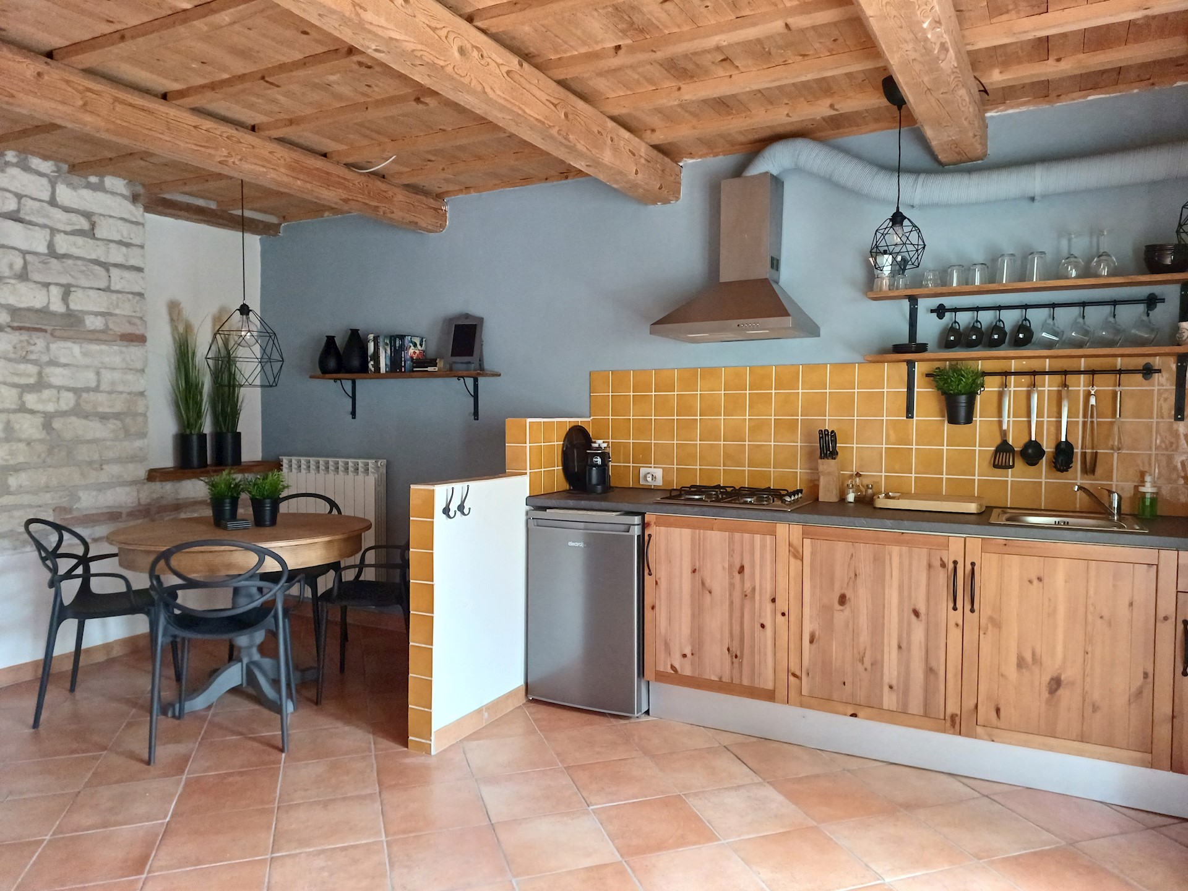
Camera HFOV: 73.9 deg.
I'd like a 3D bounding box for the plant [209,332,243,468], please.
[{"bbox_3d":[-2.242,-0.313,4.808,0.190,0.870,0.190,1,2,27],"label":"plant"}]

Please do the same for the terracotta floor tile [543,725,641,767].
[{"bbox_3d":[-0.007,1.178,3.097,0.320,0.010,0.320,0,2,-18],"label":"terracotta floor tile"}]

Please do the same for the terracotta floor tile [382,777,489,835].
[{"bbox_3d":[-0.522,1.175,2.559,0.317,0.010,0.315,0,2,-18],"label":"terracotta floor tile"}]

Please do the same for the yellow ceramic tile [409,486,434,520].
[{"bbox_3d":[-0.646,0.219,2.945,0.108,0.118,0.009,1,2,28],"label":"yellow ceramic tile"}]

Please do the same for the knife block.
[{"bbox_3d":[1.010,0.144,3.360,0.085,0.185,0.110,1,2,23],"label":"knife block"}]

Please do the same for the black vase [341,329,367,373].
[{"bbox_3d":[-1.423,-0.558,4.689,0.148,0.266,0.148,1,2,28],"label":"black vase"}]

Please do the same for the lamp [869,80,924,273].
[{"bbox_3d":[1.142,-1.009,2.953,0.200,0.697,0.200,1,2,28],"label":"lamp"}]

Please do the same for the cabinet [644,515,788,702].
[{"bbox_3d":[0.609,0.632,3.400,0.600,0.698,0.560,1,2,28],"label":"cabinet"}]

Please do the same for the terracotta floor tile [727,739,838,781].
[{"bbox_3d":[0.705,1.169,2.956,0.317,0.010,0.315,0,2,-18],"label":"terracotta floor tile"}]

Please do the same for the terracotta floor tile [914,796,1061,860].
[{"bbox_3d":[1.206,1.188,2.454,0.315,0.010,0.315,0,2,-18],"label":"terracotta floor tile"}]

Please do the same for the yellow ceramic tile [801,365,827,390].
[{"bbox_3d":[0.993,-0.307,3.559,0.117,0.117,0.009,1,2,28],"label":"yellow ceramic tile"}]

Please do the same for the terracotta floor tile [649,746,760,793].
[{"bbox_3d":[0.399,1.177,2.867,0.316,0.010,0.316,0,2,-18],"label":"terracotta floor tile"}]

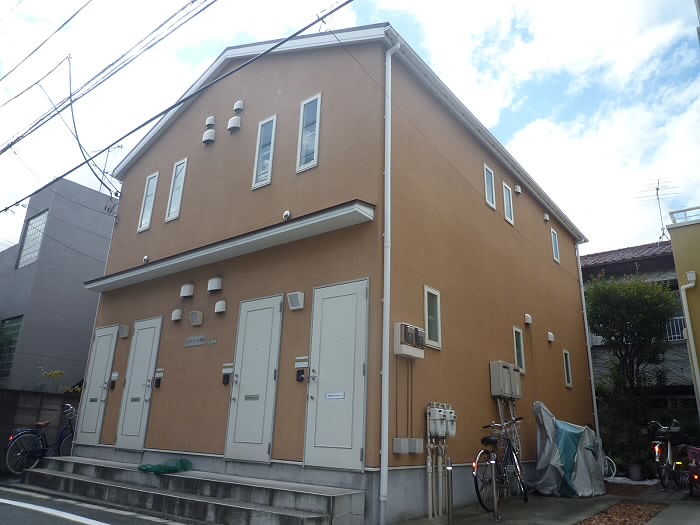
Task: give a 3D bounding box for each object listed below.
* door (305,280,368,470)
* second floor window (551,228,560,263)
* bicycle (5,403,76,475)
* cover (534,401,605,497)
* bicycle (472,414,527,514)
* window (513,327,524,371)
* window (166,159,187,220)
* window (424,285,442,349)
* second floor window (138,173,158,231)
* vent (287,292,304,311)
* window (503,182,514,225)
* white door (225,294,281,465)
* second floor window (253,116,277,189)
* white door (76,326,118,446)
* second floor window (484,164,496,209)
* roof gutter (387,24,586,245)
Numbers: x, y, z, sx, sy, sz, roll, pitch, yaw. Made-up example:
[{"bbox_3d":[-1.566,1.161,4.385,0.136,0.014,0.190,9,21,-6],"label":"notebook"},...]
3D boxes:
[{"bbox_3d":[-0.149,1.221,5.660,0.834,2.042,0.090,-12,-23,36],"label":"door"},{"bbox_3d":[4.580,-0.368,11.223,0.090,0.719,0.367,-12,-23,36],"label":"second floor window"},{"bbox_3d":[-5.415,3.239,9.218,0.560,1.080,1.780,-3,-19,15],"label":"bicycle"},{"bbox_3d":[3.337,2.875,7.838,0.850,1.270,1.500,-12,-23,36],"label":"cover"},{"bbox_3d":[1.879,2.476,6.304,0.570,1.040,1.800,-12,-23,36],"label":"bicycle"},{"bbox_3d":[2.841,1.480,8.481,0.080,0.764,0.379,-12,-23,36],"label":"window"},{"bbox_3d":[-3.076,-1.288,8.962,0.378,1.179,0.090,-12,-23,36],"label":"window"},{"bbox_3d":[1.036,0.683,6.233,0.090,0.752,0.391,-12,-23,36],"label":"window"},{"bbox_3d":[-3.794,-1.137,9.505,0.379,1.179,0.090,-12,-23,36],"label":"second floor window"},{"bbox_3d":[-0.671,0.488,6.275,0.185,0.200,0.100,-12,-23,36],"label":"vent"},{"bbox_3d":[2.928,-1.083,9.323,0.080,0.745,0.371,-12,-23,36],"label":"window"},{"bbox_3d":[-1.221,1.453,6.467,0.835,2.050,0.090,-12,-23,36],"label":"white door"},{"bbox_3d":[-1.284,-1.666,7.622,0.389,1.174,0.080,-12,-23,36],"label":"second floor window"},{"bbox_3d":[-4.436,2.135,8.886,0.831,2.031,0.080,-12,-23,36],"label":"white door"},{"bbox_3d":[2.415,-1.304,8.706,0.080,0.745,0.377,-12,-23,36],"label":"second floor window"},{"bbox_3d":[3.292,-1.671,9.683,0.130,0.130,9.150,-12,-23,36],"label":"roof gutter"}]

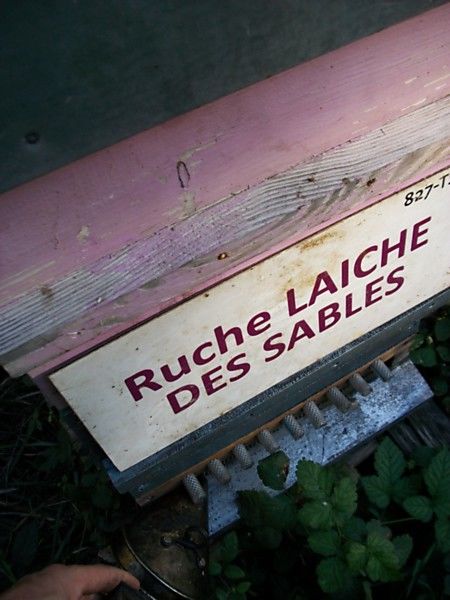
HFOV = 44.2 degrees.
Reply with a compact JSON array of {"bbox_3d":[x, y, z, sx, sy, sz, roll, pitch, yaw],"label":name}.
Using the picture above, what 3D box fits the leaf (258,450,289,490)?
[{"bbox_3d":[0.057,0.203,0.664,0.041,0.010,0.046,-16,52,-4],"label":"leaf"}]

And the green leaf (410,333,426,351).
[{"bbox_3d":[0.248,0.053,0.711,0.024,0.012,0.019,-43,59,-13],"label":"green leaf"}]

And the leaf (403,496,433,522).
[{"bbox_3d":[0.231,0.252,0.667,0.037,0.011,0.031,-18,52,-6],"label":"leaf"}]

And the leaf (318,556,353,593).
[{"bbox_3d":[0.125,0.314,0.634,0.040,0.012,0.042,28,61,26],"label":"leaf"}]

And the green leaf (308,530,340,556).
[{"bbox_3d":[0.120,0.294,0.669,0.035,0.012,0.029,-7,54,6],"label":"green leaf"}]

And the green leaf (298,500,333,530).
[{"bbox_3d":[0.105,0.251,0.648,0.037,0.012,0.039,34,64,29],"label":"green leaf"}]

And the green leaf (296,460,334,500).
[{"bbox_3d":[0.109,0.218,0.669,0.042,0.013,0.053,-36,57,-14],"label":"green leaf"}]

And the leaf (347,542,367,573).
[{"bbox_3d":[0.156,0.305,0.654,0.024,0.012,0.033,-12,53,3],"label":"leaf"}]

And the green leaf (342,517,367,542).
[{"bbox_3d":[0.158,0.279,0.675,0.038,0.011,0.034,2,53,10],"label":"green leaf"}]

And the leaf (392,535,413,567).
[{"bbox_3d":[0.207,0.292,0.645,0.027,0.011,0.045,30,62,28],"label":"leaf"}]

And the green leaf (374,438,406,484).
[{"bbox_3d":[0.220,0.214,0.736,0.040,0.014,0.059,-1,56,12],"label":"green leaf"}]

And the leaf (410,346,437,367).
[{"bbox_3d":[0.258,0.073,0.721,0.027,0.012,0.028,10,62,19],"label":"leaf"}]

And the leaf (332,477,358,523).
[{"bbox_3d":[0.144,0.241,0.669,0.027,0.013,0.052,15,60,21],"label":"leaf"}]

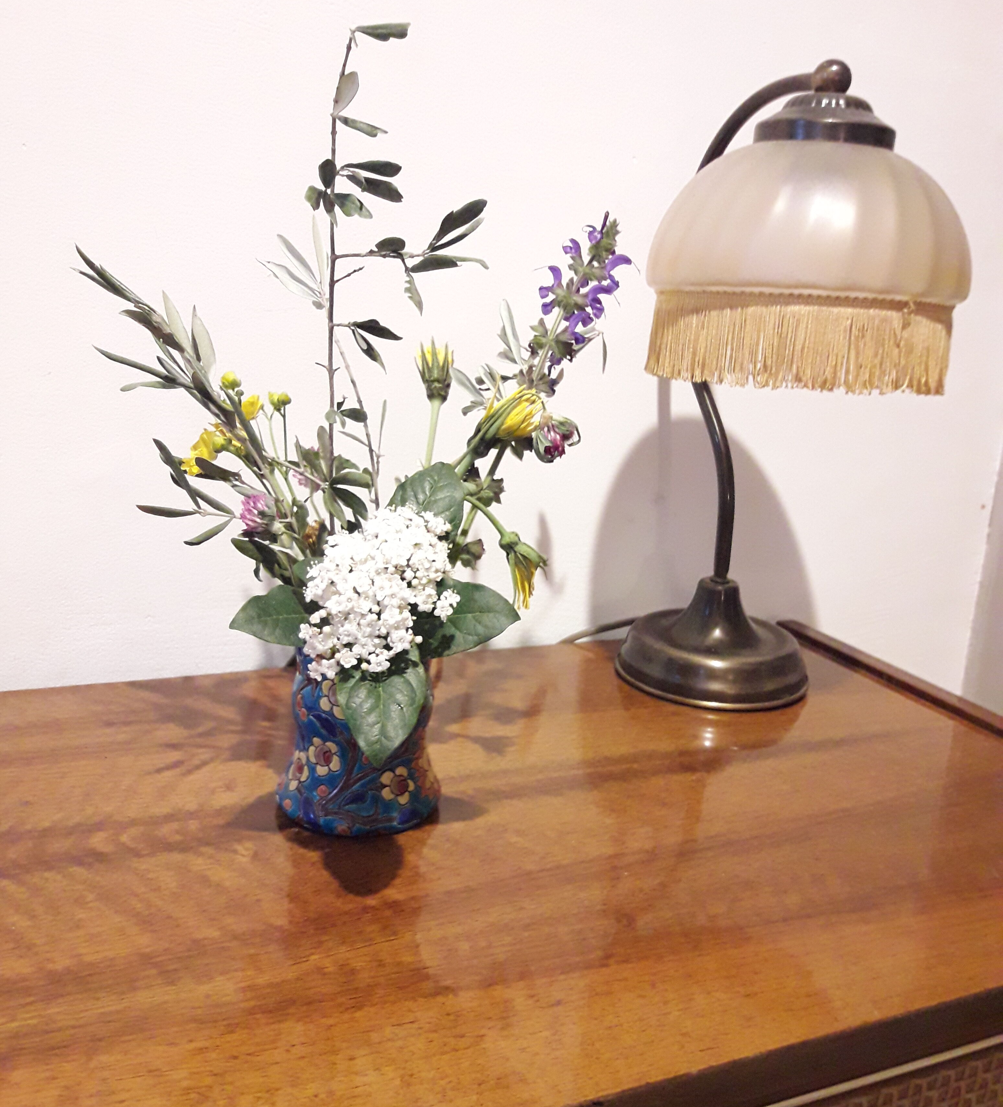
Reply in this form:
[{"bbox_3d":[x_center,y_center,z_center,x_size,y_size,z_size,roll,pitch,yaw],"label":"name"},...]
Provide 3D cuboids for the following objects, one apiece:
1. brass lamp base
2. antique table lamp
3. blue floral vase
[{"bbox_3d":[0.150,0.053,0.762,0.135,0.075,0.135,3,14,-1],"label":"brass lamp base"},{"bbox_3d":[0.177,-0.098,0.692,0.192,0.405,0.220,-4,16,-29],"label":"antique table lamp"},{"bbox_3d":[-0.071,0.083,0.547,0.083,0.094,0.083,-3,15,-23],"label":"blue floral vase"}]

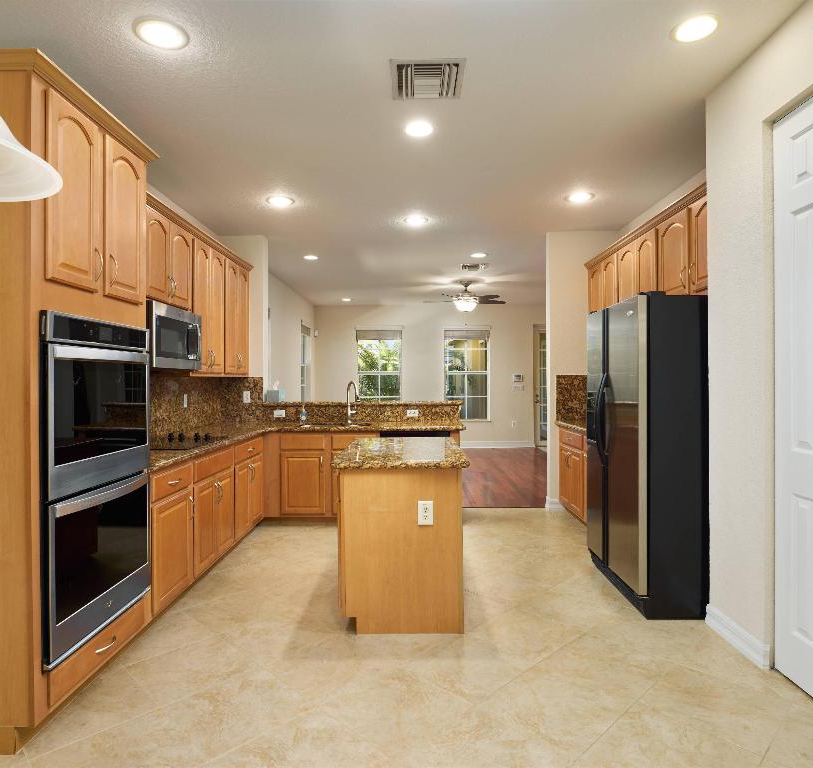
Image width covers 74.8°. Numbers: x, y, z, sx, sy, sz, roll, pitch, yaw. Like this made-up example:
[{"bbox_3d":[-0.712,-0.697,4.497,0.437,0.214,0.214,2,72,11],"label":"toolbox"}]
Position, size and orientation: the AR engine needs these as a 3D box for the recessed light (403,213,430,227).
[{"bbox_3d":[0.089,-1.506,4.961,0.210,0.040,0.210,0,0,1],"label":"recessed light"}]

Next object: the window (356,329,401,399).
[{"bbox_3d":[-0.547,-0.180,10.684,0.920,1.840,0.120,0,0,0],"label":"window"}]

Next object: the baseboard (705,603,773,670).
[{"bbox_3d":[1.649,1.257,2.683,0.032,0.122,0.471,0,0,1],"label":"baseboard"}]

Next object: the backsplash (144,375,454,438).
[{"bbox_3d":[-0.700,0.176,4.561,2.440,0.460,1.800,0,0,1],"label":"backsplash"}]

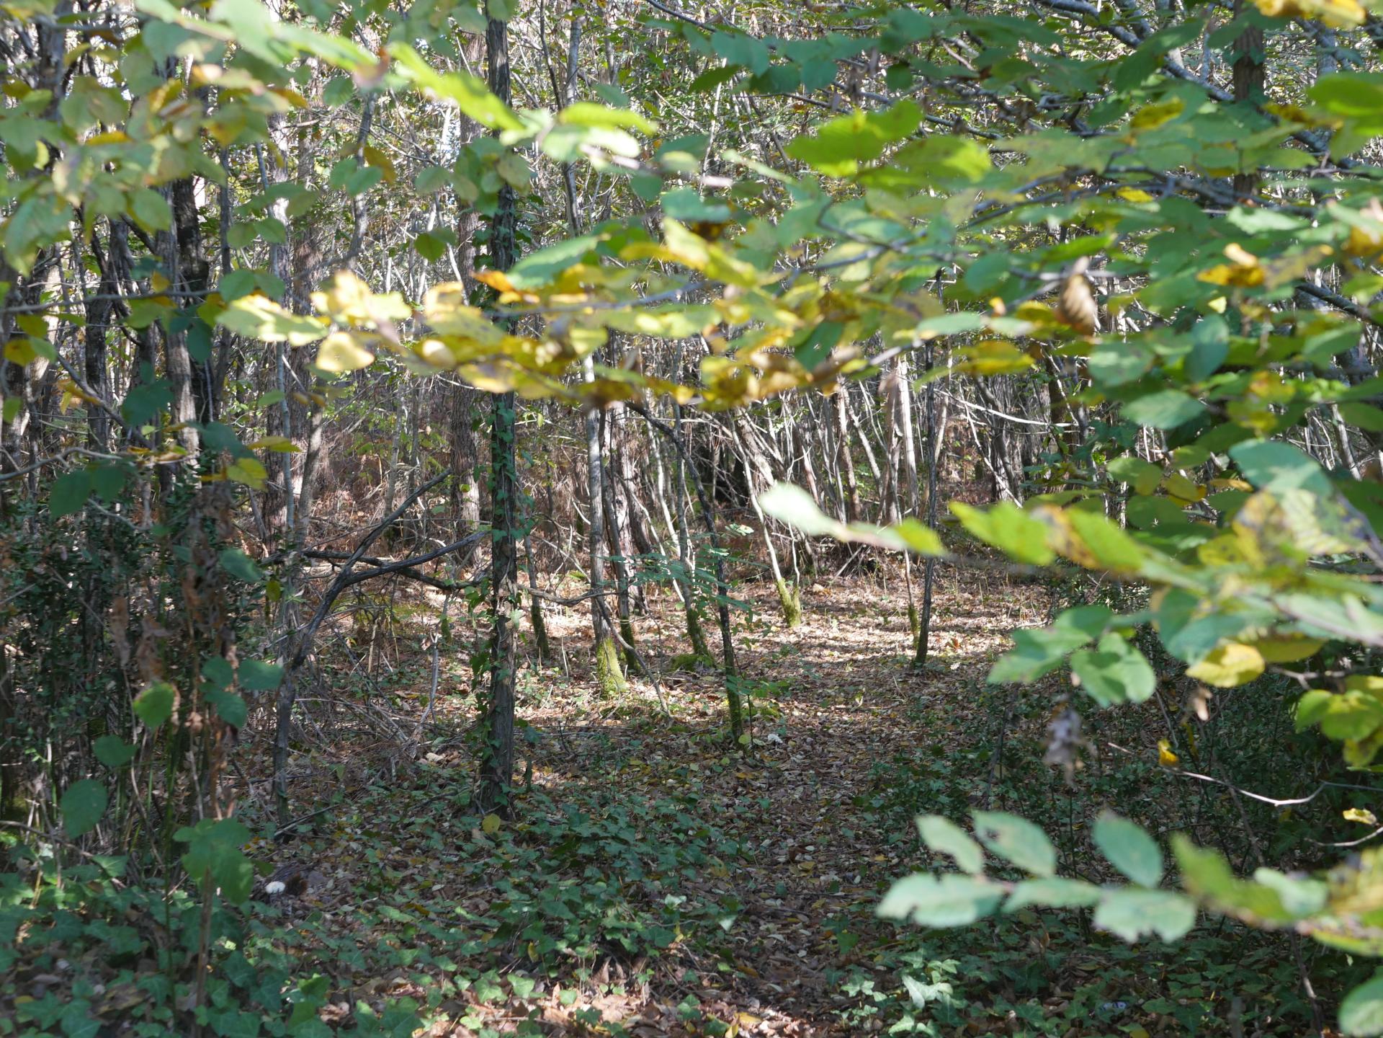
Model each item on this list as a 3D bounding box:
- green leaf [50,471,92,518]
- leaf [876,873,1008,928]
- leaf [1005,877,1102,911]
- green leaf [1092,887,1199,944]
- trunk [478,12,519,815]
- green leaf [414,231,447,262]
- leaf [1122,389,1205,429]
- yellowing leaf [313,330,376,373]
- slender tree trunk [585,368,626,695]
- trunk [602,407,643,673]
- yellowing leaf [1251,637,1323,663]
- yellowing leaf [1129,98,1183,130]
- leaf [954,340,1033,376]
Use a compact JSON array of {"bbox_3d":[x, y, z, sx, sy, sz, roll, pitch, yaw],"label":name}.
[{"bbox_3d":[-0.807,-0.032,2.600,0.055,0.060,0.030,0,1,0],"label":"green leaf"},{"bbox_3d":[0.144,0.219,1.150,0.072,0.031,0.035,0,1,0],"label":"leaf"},{"bbox_3d":[0.236,0.244,1.300,0.063,0.022,0.033,0,2,0],"label":"leaf"},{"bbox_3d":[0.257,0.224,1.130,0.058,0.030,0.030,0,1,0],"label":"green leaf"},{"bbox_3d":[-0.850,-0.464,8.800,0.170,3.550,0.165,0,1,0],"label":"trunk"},{"bbox_3d":[-0.313,-0.327,2.400,0.041,0.037,0.020,0,2,0],"label":"green leaf"},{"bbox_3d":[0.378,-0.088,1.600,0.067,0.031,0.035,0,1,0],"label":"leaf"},{"bbox_3d":[-0.321,-0.154,1.850,0.056,0.039,0.025,0,2,0],"label":"yellowing leaf"},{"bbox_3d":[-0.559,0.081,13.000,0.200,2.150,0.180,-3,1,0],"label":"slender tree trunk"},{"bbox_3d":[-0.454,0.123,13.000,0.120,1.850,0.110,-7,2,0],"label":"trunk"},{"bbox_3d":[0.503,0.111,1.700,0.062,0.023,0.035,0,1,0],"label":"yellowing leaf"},{"bbox_3d":[0.442,-0.384,1.900,0.052,0.032,0.030,0,2,0],"label":"yellowing leaf"},{"bbox_3d":[0.265,-0.141,1.750,0.069,0.031,0.035,0,2,0],"label":"leaf"}]

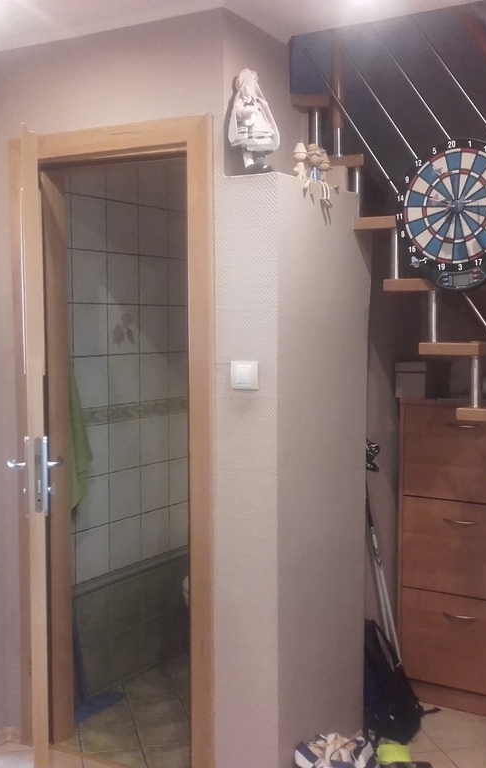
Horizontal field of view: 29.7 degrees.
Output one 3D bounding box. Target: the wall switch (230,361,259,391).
[{"bbox_3d":[0.007,-0.025,2.662,0.082,0.082,0.013,3,5,31],"label":"wall switch"}]

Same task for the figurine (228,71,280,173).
[{"bbox_3d":[0.032,-0.759,2.674,0.125,0.315,0.100,-3,5,-35],"label":"figurine"}]

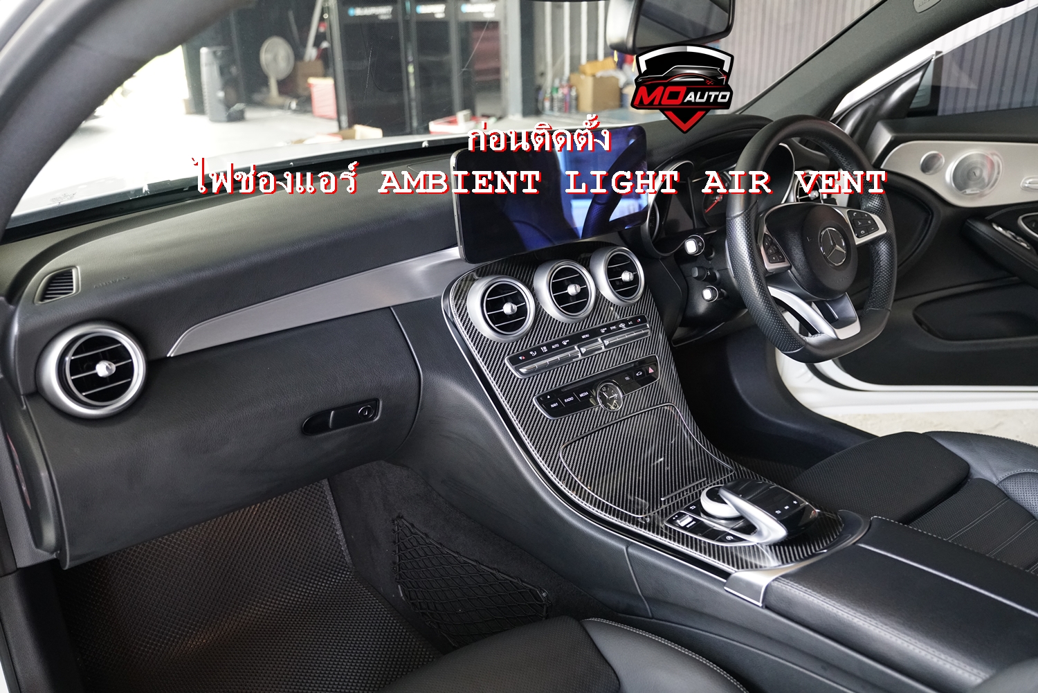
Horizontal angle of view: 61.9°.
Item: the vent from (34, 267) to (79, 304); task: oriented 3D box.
[{"bbox_3d":[-0.480,-0.064,0.900,0.049,0.035,0.015,-20,-7,-39],"label":"vent"}]

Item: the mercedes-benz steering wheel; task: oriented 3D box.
[{"bbox_3d":[0.430,-0.162,1.279,0.370,0.355,0.085,-17,7,-34],"label":"mercedes-benz steering wheel"}]

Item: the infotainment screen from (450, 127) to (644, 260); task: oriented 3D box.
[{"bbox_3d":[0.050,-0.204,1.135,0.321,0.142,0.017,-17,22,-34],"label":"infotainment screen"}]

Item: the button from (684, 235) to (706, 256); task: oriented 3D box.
[{"bbox_3d":[0.254,-0.145,1.250,0.026,0.027,0.020,11,25,29],"label":"button"}]

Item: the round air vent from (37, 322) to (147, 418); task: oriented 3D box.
[{"bbox_3d":[-0.430,0.024,0.872,0.030,0.098,0.098,-3,15,44],"label":"round air vent"}]

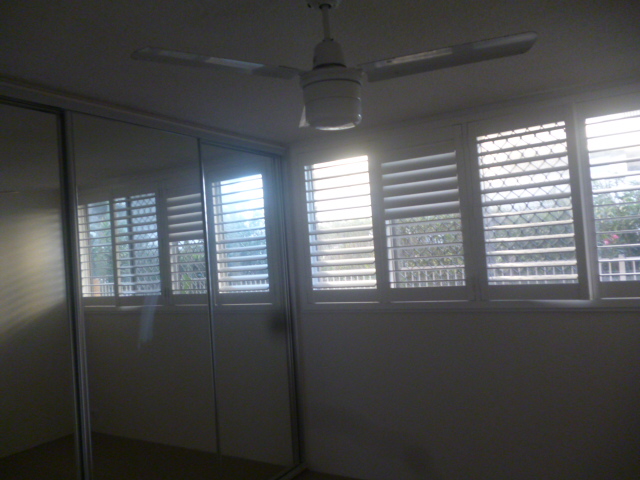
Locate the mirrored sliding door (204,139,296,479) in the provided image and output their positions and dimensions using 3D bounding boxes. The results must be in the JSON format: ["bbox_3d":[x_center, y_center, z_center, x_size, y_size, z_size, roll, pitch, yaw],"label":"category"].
[{"bbox_3d":[-0.458,0.507,3.469,0.050,2.249,0.823,-5,-2,32],"label":"mirrored sliding door"}]

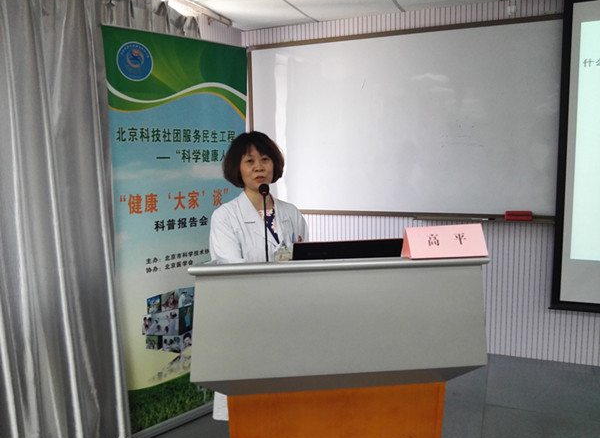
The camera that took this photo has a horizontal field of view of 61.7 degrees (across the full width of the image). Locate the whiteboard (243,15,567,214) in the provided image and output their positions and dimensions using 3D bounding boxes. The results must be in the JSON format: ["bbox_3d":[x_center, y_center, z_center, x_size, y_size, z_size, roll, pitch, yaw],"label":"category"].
[{"bbox_3d":[0.702,-0.660,3.572,2.350,1.294,0.045,2,8,21],"label":"whiteboard"}]

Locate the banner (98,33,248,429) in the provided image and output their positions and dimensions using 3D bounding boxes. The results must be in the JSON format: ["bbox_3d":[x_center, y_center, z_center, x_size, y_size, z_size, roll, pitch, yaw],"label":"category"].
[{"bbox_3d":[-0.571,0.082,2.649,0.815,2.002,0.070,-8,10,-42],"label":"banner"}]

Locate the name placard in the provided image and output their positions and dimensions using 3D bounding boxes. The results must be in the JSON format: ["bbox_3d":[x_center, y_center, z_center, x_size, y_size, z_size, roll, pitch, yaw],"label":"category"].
[{"bbox_3d":[0.415,0.060,1.443,0.222,0.092,0.066,-2,7,-9],"label":"name placard"}]

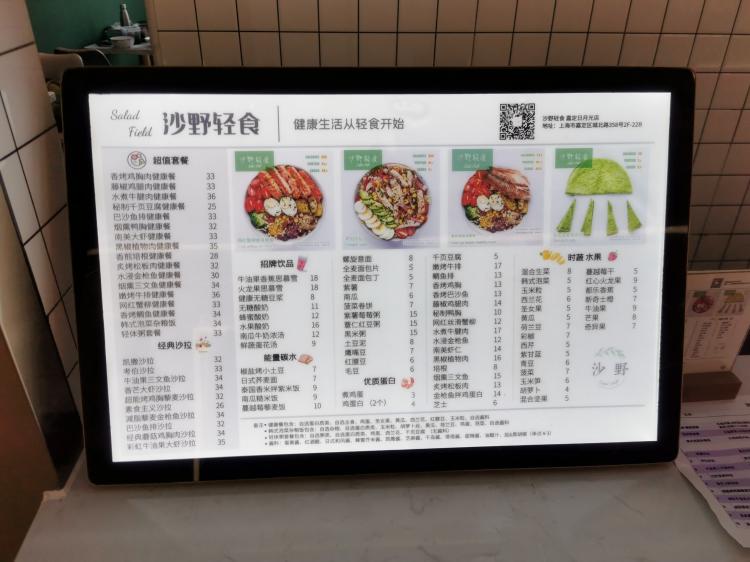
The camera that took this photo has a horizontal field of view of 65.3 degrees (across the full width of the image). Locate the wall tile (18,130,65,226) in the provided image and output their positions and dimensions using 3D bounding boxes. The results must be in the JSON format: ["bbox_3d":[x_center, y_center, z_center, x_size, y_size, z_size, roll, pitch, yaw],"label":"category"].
[{"bbox_3d":[-0.417,-0.132,0.739,0.009,0.098,0.099,-1,30,-3],"label":"wall tile"}]

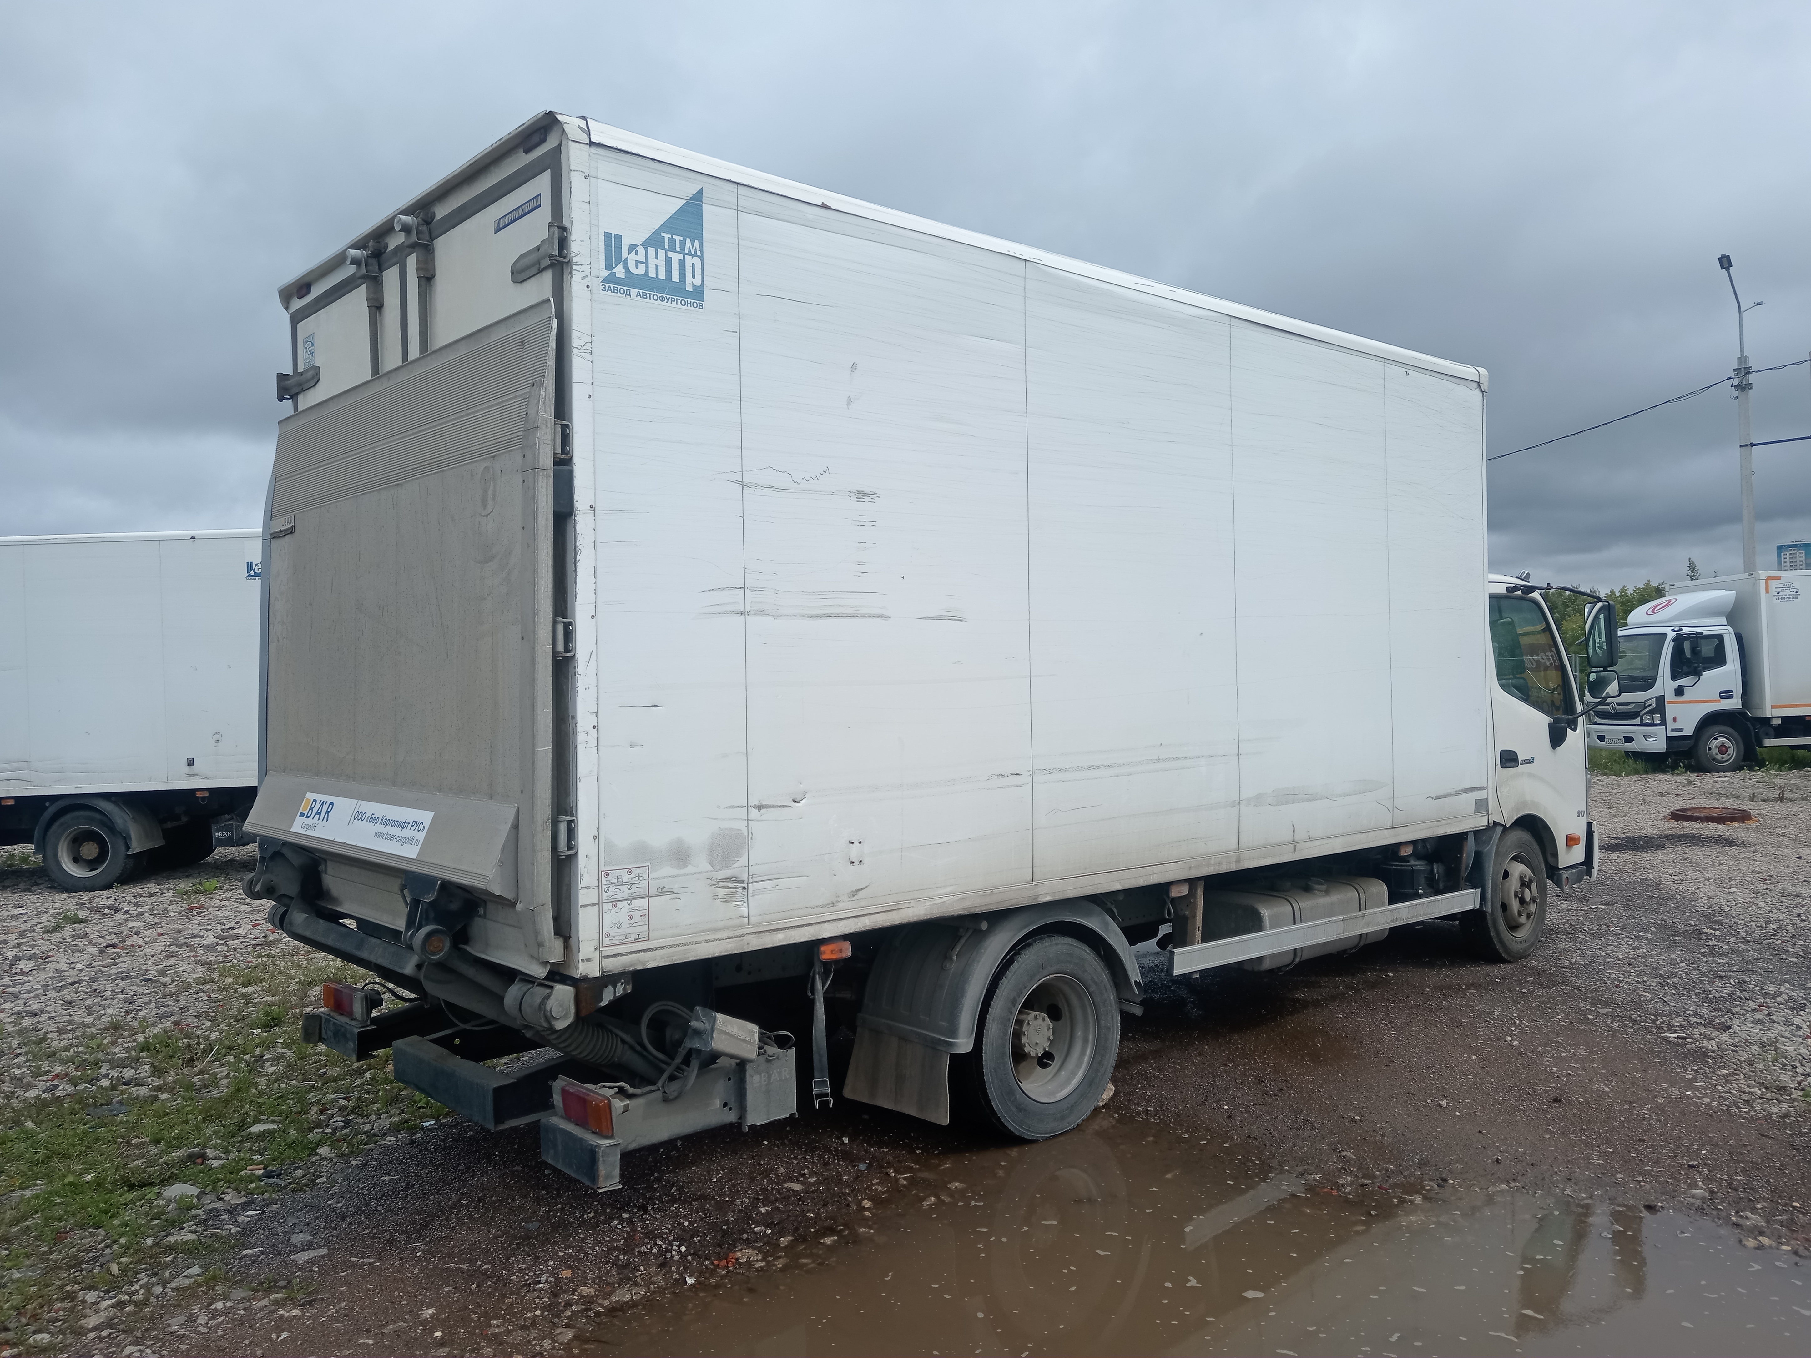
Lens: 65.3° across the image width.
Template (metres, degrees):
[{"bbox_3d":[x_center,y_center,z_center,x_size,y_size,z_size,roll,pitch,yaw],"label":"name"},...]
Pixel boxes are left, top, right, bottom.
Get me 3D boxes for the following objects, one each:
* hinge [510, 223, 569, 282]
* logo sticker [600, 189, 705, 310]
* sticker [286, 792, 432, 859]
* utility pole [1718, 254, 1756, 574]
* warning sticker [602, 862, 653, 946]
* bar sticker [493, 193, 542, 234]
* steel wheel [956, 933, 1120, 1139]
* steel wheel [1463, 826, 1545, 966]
[{"bbox_3d":[-1.037,-1.184,3.951,0.060,0.120,0.310,-1,0,-41],"label":"hinge"},{"bbox_3d":[-0.715,-1.257,4.017,0.345,0.360,0.010,-1,0,-41],"label":"logo sticker"},{"bbox_3d":[-1.780,0.466,4.584,0.010,0.142,1.100,28,-18,-38],"label":"sticker"},{"bbox_3d":[16.400,-3.600,27.700,0.750,9.600,1.000,-2,0,24],"label":"utility pole"},{"bbox_3d":[-0.775,0.634,3.934,0.150,0.210,0.008,-1,0,-41],"label":"warning sticker"},{"bbox_3d":[-1.122,-1.342,4.081,0.008,0.034,0.290,-1,0,-41],"label":"bar sticker"},{"bbox_3d":[0.483,1.322,5.280,0.755,0.755,0.240,-1,0,-41],"label":"steel wheel"},{"bbox_3d":[3.349,1.202,7.915,0.755,0.755,0.220,-1,0,-41],"label":"steel wheel"}]

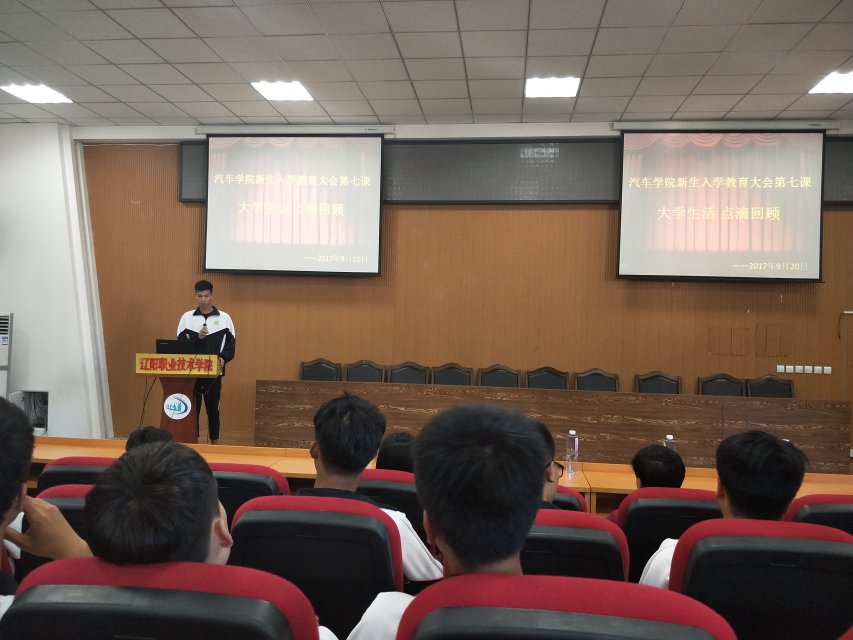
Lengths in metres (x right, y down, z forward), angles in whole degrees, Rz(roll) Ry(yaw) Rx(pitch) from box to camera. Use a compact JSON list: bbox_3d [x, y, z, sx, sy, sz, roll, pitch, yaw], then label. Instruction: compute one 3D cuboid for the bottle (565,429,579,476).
[{"bbox_3d":[0.737,0.676,3.130,0.063,0.230,0.063,2,0,7],"label":"bottle"}]

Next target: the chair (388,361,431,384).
[{"bbox_3d":[-0.233,0.984,6.924,0.490,0.980,0.570,1,-1,6],"label":"chair"}]

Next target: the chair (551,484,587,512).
[{"bbox_3d":[0.396,1.090,2.551,0.550,0.960,0.620,1,-1,6],"label":"chair"}]

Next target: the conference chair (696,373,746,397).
[{"bbox_3d":[3.317,1.126,6.774,0.520,1.010,0.580,2,0,7],"label":"conference chair"}]

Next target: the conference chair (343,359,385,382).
[{"bbox_3d":[-0.803,0.997,7.281,0.520,1.010,0.580,2,0,7],"label":"conference chair"}]

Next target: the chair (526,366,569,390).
[{"bbox_3d":[1.349,1.023,6.745,0.490,0.980,0.570,1,-1,6],"label":"chair"}]

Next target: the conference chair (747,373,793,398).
[{"bbox_3d":[3.845,1.138,6.709,0.520,1.010,0.580,2,0,7],"label":"conference chair"}]

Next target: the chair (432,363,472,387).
[{"bbox_3d":[0.268,0.997,6.867,0.490,0.980,0.570,1,-1,6],"label":"chair"}]

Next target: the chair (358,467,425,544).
[{"bbox_3d":[-0.198,1.076,2.723,0.540,0.960,0.640,2,0,7],"label":"chair"}]

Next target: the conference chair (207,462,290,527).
[{"bbox_3d":[-0.793,1.068,2.796,0.540,0.960,0.640,2,0,7],"label":"conference chair"}]

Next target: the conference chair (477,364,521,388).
[{"bbox_3d":[0.806,1.010,6.807,0.490,0.980,0.570,1,-1,6],"label":"conference chair"}]

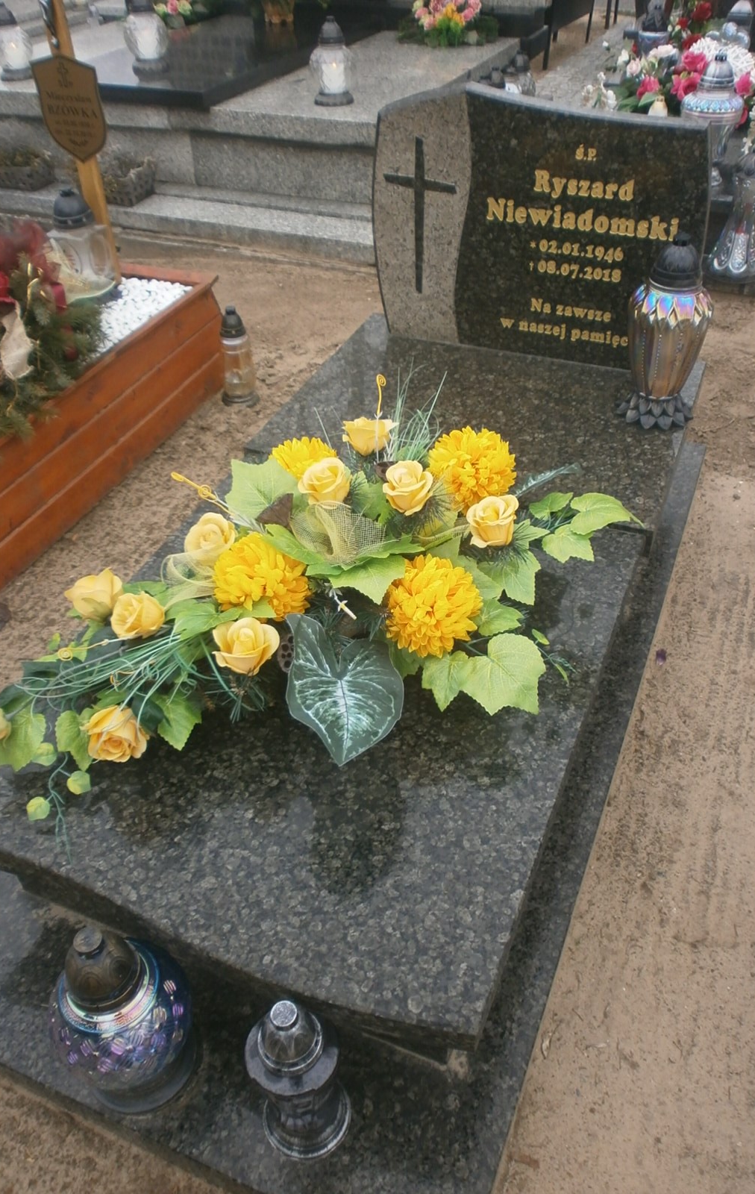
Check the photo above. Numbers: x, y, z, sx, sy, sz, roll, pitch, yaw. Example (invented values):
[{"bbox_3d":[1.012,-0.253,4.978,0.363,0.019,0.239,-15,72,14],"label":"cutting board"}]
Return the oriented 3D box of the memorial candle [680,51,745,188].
[{"bbox_3d":[1.143,-1.636,3.190,0.212,0.395,0.212,14,43,18],"label":"memorial candle"}]

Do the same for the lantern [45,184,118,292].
[{"bbox_3d":[-0.866,-1.049,2.706,0.135,0.257,0.135,14,43,18],"label":"lantern"}]

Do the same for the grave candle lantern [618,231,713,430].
[{"bbox_3d":[0.592,-0.541,1.876,0.168,0.377,0.168,14,43,18],"label":"grave candle lantern"}]

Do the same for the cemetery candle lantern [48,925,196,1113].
[{"bbox_3d":[-0.337,0.520,1.199,0.182,0.305,0.182,-1,41,1],"label":"cemetery candle lantern"}]

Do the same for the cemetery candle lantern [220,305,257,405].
[{"bbox_3d":[-0.413,-0.704,2.697,0.108,0.283,0.108,-1,41,1],"label":"cemetery candle lantern"}]

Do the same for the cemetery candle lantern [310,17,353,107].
[{"bbox_3d":[-0.180,-2.116,3.677,0.168,0.294,0.168,-1,41,1],"label":"cemetery candle lantern"}]

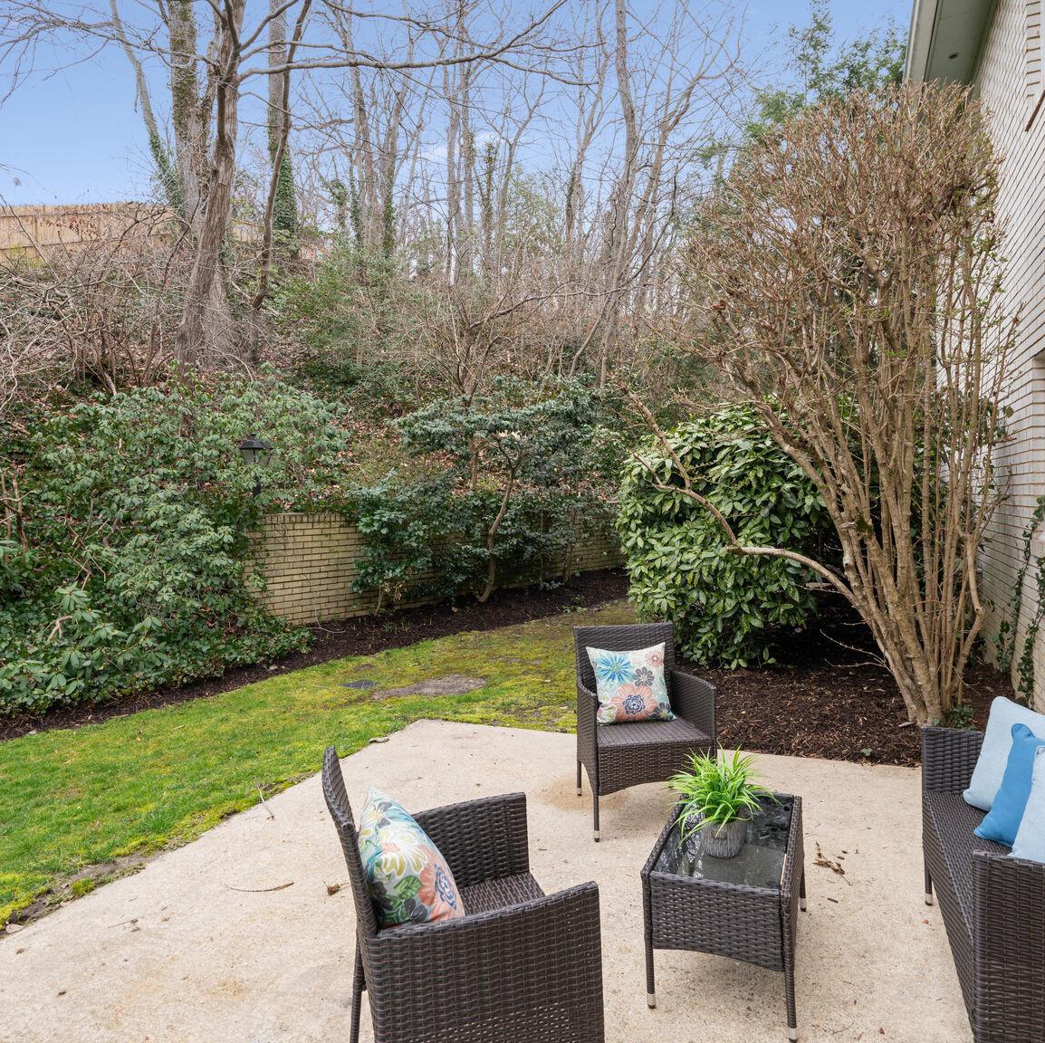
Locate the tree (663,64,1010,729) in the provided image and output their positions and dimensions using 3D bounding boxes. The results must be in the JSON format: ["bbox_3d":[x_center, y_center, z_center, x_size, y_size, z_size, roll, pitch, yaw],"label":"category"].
[{"bbox_3d":[2.069,-0.787,4.829,2.250,4.100,2.050,-1,2,0],"label":"tree"}]

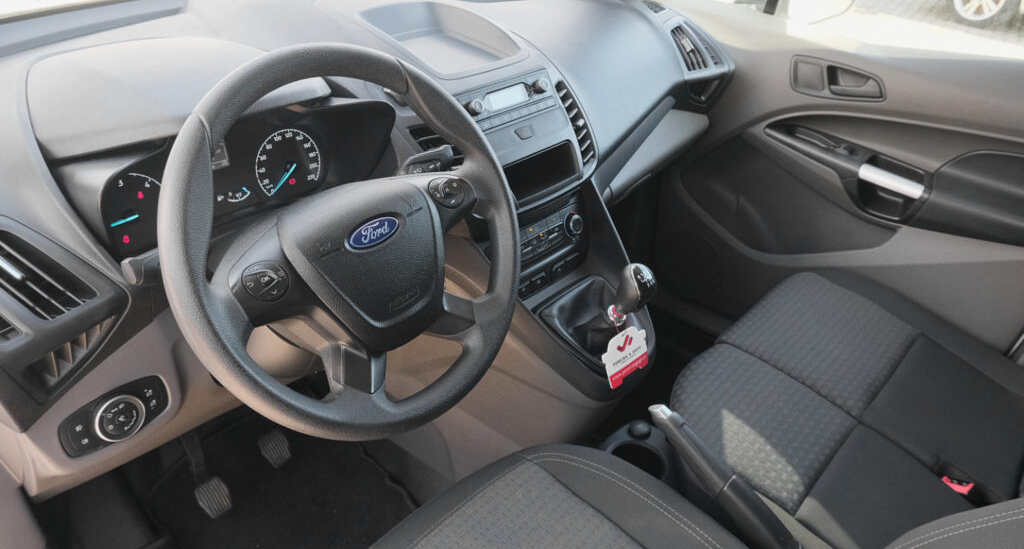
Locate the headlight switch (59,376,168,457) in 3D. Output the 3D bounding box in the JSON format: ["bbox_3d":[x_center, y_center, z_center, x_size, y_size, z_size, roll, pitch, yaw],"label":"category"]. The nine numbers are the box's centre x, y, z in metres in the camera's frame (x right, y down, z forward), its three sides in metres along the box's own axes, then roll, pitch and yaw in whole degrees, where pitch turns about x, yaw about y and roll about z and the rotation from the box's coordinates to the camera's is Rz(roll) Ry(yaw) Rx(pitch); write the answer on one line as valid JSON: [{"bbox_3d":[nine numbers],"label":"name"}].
[{"bbox_3d":[-0.446,0.157,0.800,0.035,0.061,0.117,14,32,39],"label":"headlight switch"}]

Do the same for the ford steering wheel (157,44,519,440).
[{"bbox_3d":[-0.152,-0.032,0.702,0.375,0.370,0.090,-28,11,-39],"label":"ford steering wheel"}]

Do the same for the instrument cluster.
[{"bbox_3d":[-0.289,-0.127,0.801,0.100,0.125,0.345,14,32,43],"label":"instrument cluster"}]

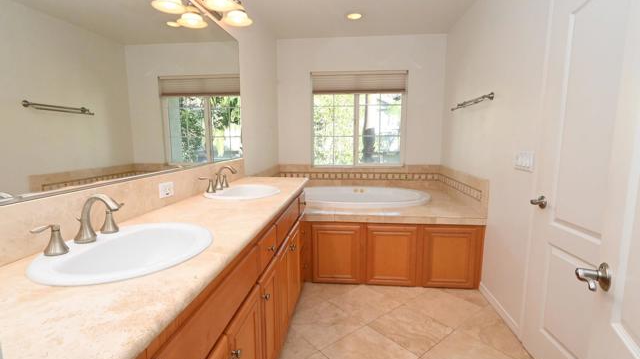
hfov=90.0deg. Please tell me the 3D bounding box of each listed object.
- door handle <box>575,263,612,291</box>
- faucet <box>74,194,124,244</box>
[{"bbox_3d":[0.693,0.254,0.812,0.064,0.068,0.130,4,8,26],"label":"door handle"},{"bbox_3d":[-0.679,0.115,0.979,0.153,0.146,0.058,1,8,6],"label":"faucet"}]

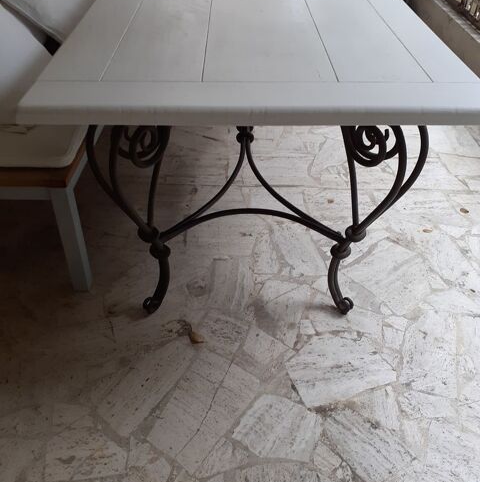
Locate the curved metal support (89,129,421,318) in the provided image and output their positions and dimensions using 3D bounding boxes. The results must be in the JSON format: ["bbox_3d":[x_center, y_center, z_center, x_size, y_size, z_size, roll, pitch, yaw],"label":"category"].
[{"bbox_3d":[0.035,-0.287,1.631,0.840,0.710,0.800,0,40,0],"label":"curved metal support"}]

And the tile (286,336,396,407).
[{"bbox_3d":[0.278,0.354,1.431,0.288,0.018,0.220,-14,42,-16],"label":"tile"}]

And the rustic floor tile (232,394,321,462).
[{"bbox_3d":[0.102,0.483,1.279,0.199,0.018,0.176,17,43,19],"label":"rustic floor tile"}]

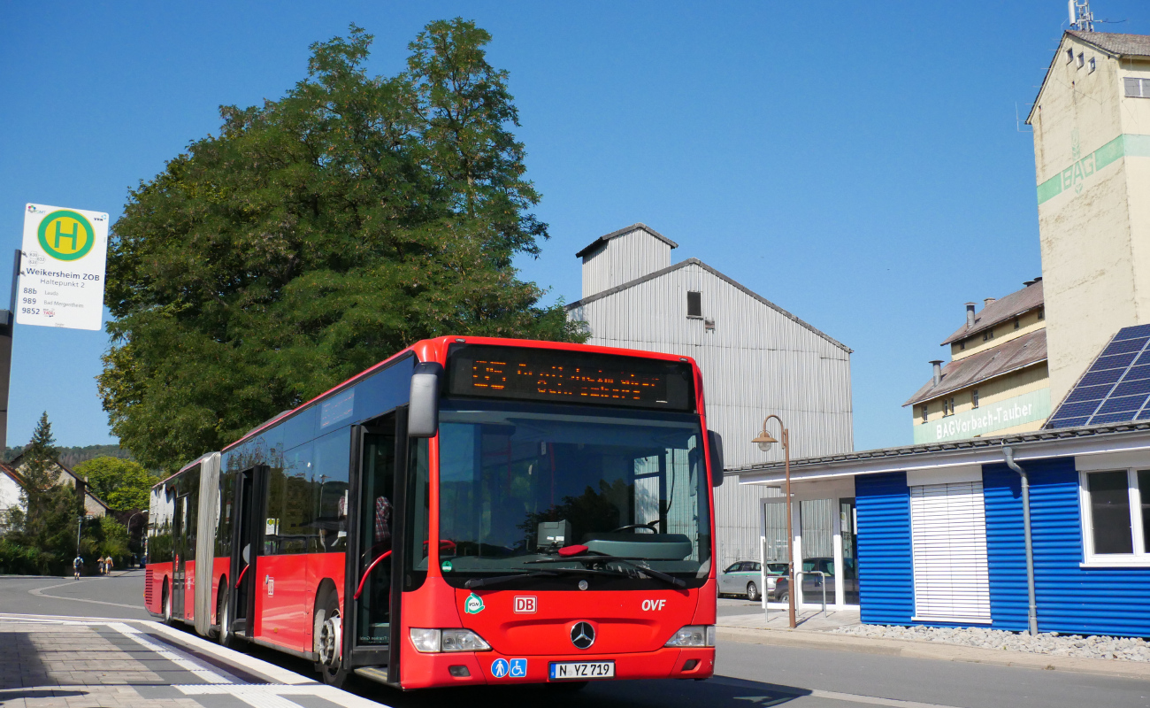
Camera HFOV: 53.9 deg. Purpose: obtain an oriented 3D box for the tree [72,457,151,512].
[{"bbox_3d":[-49.854,16.966,120.942,9.000,12.209,9.000,0,-11,0],"label":"tree"}]

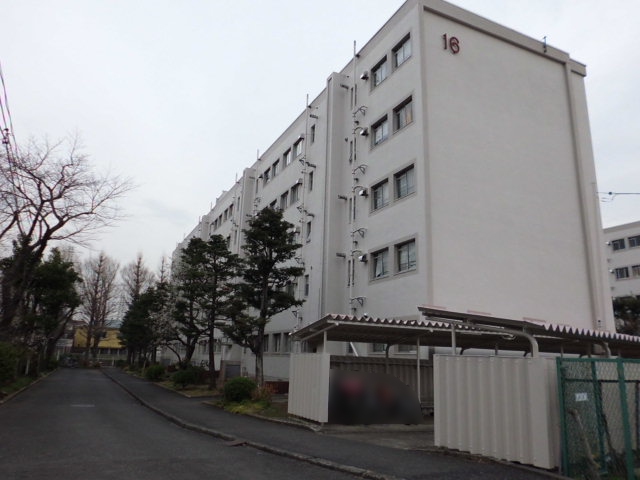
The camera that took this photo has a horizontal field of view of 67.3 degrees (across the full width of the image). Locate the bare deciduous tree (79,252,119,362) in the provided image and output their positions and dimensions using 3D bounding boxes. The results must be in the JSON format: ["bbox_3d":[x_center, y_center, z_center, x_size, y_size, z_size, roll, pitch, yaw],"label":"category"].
[{"bbox_3d":[-26.217,8.116,56.950,4.333,13.583,4.333,8,-15,-24],"label":"bare deciduous tree"}]

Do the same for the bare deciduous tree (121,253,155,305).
[{"bbox_3d":[-23.147,8.562,59.229,4.600,14.399,4.600,7,-15,-20],"label":"bare deciduous tree"}]

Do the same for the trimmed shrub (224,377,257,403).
[{"bbox_3d":[-2.677,5.003,16.167,1.054,0.762,1.054,8,-15,-24],"label":"trimmed shrub"}]

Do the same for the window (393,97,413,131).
[{"bbox_3d":[3.055,-4.455,17.351,0.160,1.027,1.187,8,-16,-25],"label":"window"}]

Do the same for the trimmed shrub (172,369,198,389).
[{"bbox_3d":[-6.196,6.374,22.315,1.213,0.835,1.213,8,-15,-24],"label":"trimmed shrub"}]

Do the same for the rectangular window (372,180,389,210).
[{"bbox_3d":[2.350,-1.661,18.438,0.140,1.050,1.220,8,-15,-24],"label":"rectangular window"}]

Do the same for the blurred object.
[{"bbox_3d":[1.446,4.423,13.500,2.500,1.200,1.400,8,-16,-25],"label":"blurred object"}]

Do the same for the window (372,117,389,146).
[{"bbox_3d":[2.372,-4.135,18.682,0.160,1.027,1.166,8,-16,-25],"label":"window"}]

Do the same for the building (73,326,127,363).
[{"bbox_3d":[-30.538,14.947,67.448,7.625,5.159,7.000,8,-15,-24],"label":"building"}]

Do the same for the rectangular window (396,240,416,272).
[{"bbox_3d":[2.964,0.608,16.428,0.140,1.050,1.220,8,-15,-24],"label":"rectangular window"}]

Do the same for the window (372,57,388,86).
[{"bbox_3d":[2.437,-6.654,19.321,0.160,1.027,1.166,8,-16,-25],"label":"window"}]

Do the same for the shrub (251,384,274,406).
[{"bbox_3d":[-2.034,5.448,17.193,0.850,0.780,0.800,3,-14,-6],"label":"shrub"}]

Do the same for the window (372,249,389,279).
[{"bbox_3d":[2.278,0.925,17.839,0.140,1.050,1.220,8,-15,-24],"label":"window"}]

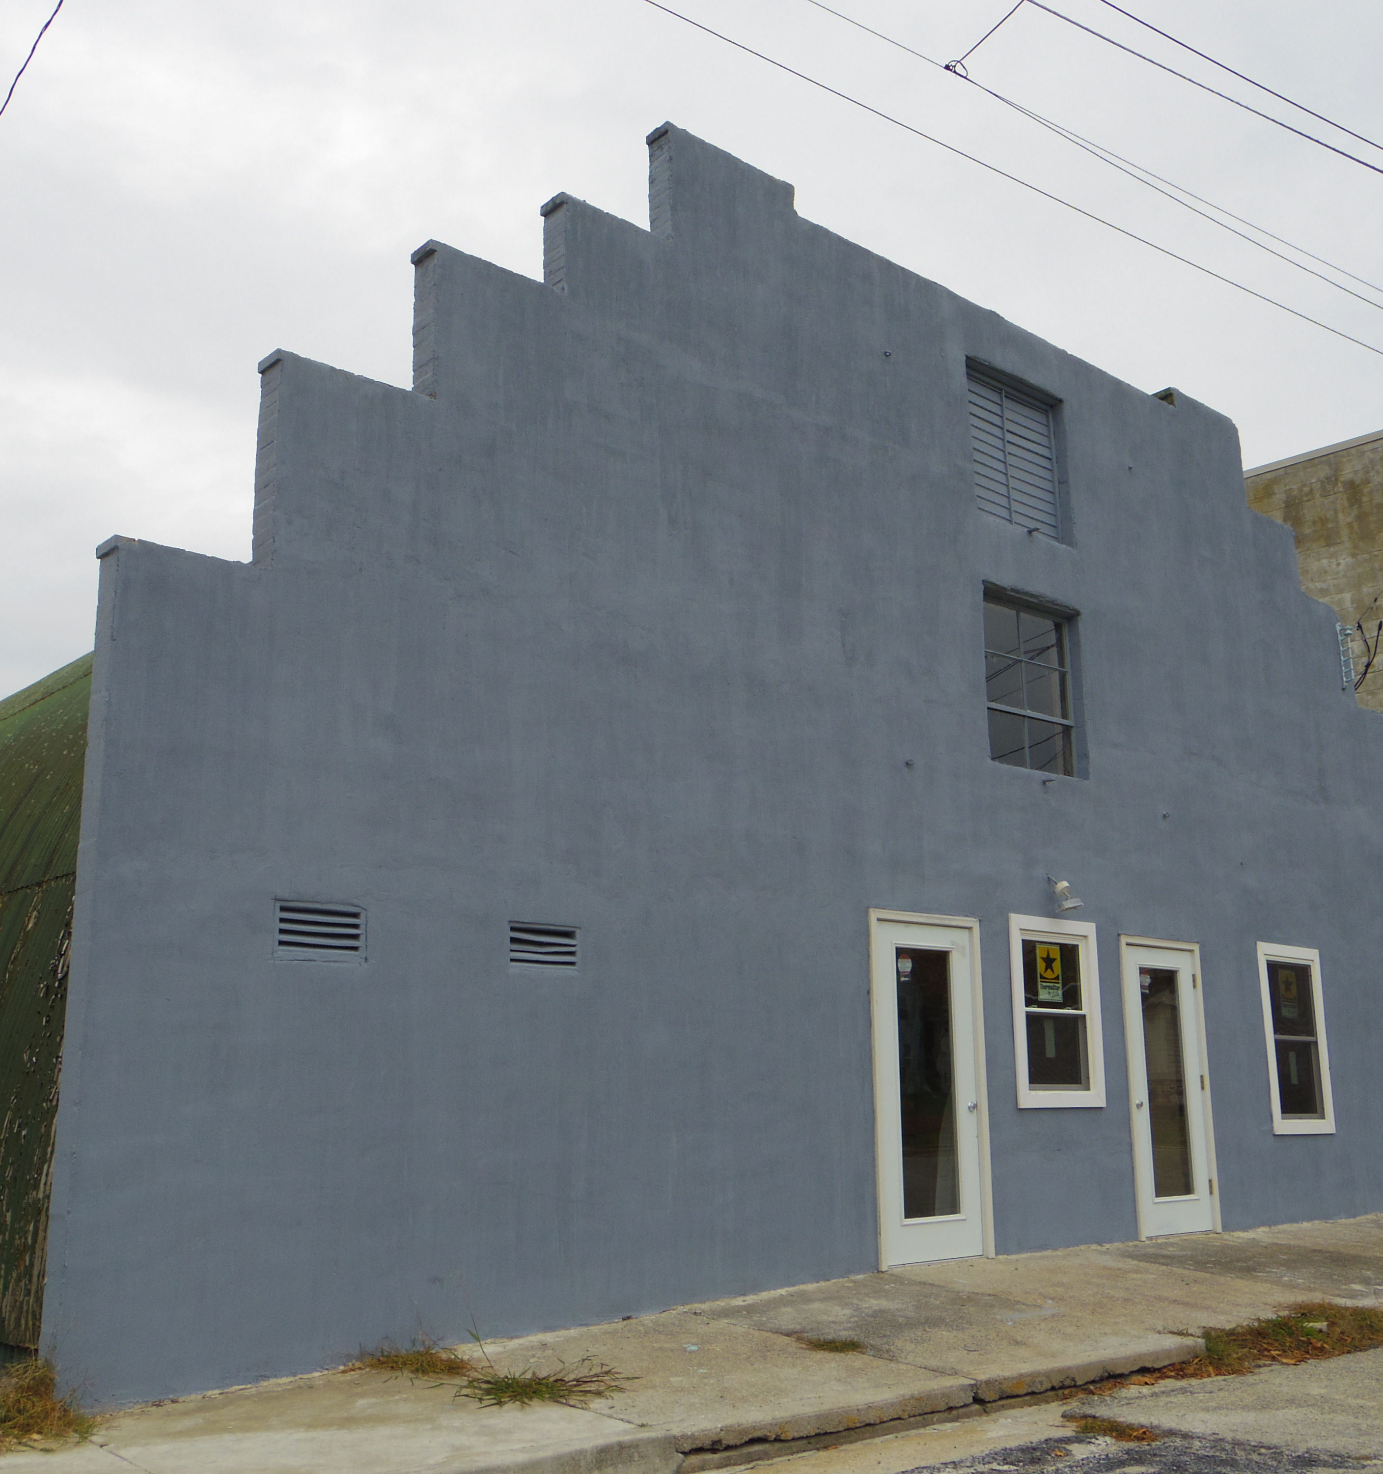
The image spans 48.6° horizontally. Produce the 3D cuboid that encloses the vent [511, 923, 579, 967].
[{"bbox_3d":[-0.764,1.076,7.816,0.435,0.226,0.080,11,-17,-39],"label":"vent"}]

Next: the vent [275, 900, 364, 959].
[{"bbox_3d":[-1.712,0.899,7.029,0.455,0.258,0.080,11,-17,-39],"label":"vent"}]

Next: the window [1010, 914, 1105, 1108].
[{"bbox_3d":[2.485,1.882,10.463,0.965,1.269,0.110,11,-17,-39],"label":"window"}]

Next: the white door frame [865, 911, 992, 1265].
[{"bbox_3d":[1.477,2.167,9.530,1.033,2.107,0.130,11,-17,-39],"label":"white door frame"}]

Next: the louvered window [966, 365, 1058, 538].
[{"bbox_3d":[2.340,-2.069,11.425,1.135,1.167,0.100,11,-17,-39],"label":"louvered window"}]

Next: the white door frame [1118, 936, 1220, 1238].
[{"bbox_3d":[3.460,2.563,11.181,0.922,2.025,0.070,11,-17,-39],"label":"white door frame"}]

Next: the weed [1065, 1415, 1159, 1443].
[{"bbox_3d":[1.619,2.656,5.905,0.140,0.045,0.360,12,-18,-42],"label":"weed"}]

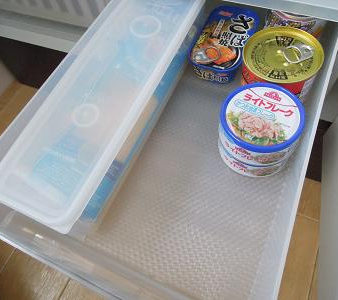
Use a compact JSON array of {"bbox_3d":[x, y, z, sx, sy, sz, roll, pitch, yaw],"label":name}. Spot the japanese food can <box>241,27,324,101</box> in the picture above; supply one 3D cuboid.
[{"bbox_3d":[0.120,-0.086,0.308,0.077,0.058,0.077,-4,64,7],"label":"japanese food can"}]

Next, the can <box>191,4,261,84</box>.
[{"bbox_3d":[0.070,-0.135,0.356,0.064,0.029,0.107,19,69,18],"label":"can"}]

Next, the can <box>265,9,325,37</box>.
[{"bbox_3d":[0.155,-0.163,0.343,0.071,0.052,0.071,-4,64,7],"label":"can"}]

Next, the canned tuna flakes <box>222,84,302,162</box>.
[{"bbox_3d":[0.085,-0.024,0.262,0.074,0.034,0.074,-4,64,7],"label":"canned tuna flakes"}]

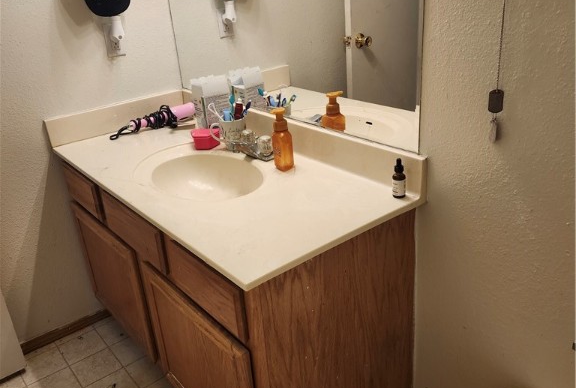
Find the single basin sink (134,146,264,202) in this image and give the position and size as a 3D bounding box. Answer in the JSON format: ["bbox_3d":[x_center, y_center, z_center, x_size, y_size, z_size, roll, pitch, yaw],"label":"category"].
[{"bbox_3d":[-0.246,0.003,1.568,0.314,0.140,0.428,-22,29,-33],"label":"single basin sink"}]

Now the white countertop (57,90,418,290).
[{"bbox_3d":[-0.262,-0.123,1.578,0.558,0.122,1.256,-22,29,-33],"label":"white countertop"}]

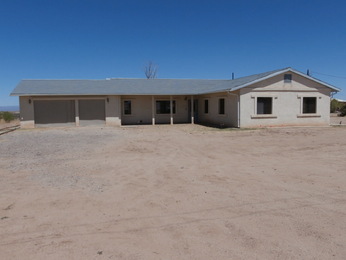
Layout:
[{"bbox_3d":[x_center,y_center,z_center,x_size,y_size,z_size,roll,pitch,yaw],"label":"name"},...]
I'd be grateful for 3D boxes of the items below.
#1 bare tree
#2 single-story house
[{"bbox_3d":[-3.038,-5.720,43.291,2.500,8.496,2.500,-1,4,0],"label":"bare tree"},{"bbox_3d":[-0.708,-2.792,28.538,26.157,4.631,14.888,-2,4,-14],"label":"single-story house"}]

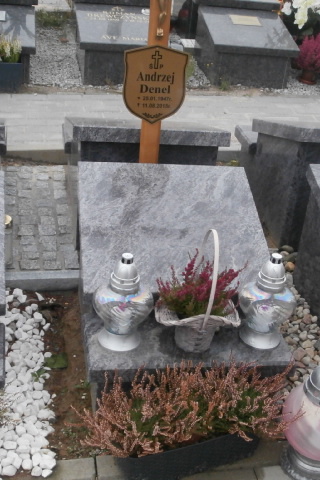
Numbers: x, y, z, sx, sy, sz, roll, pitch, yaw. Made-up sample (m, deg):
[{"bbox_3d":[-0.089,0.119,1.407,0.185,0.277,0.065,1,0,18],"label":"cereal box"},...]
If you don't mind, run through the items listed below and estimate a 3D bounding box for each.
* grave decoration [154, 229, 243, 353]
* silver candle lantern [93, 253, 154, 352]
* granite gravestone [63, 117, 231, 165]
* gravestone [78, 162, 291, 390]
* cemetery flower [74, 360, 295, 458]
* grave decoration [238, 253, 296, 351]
[{"bbox_3d":[0.124,0.143,2.027,0.250,0.366,0.200,7,28,2],"label":"grave decoration"},{"bbox_3d":[-0.105,0.171,2.022,0.176,0.280,0.176,0,28,-11],"label":"silver candle lantern"},{"bbox_3d":[-0.106,-0.347,3.089,0.600,0.550,0.760,0,28,-11],"label":"granite gravestone"},{"bbox_3d":[0.043,0.131,2.310,0.600,0.505,0.770,0,28,-10],"label":"gravestone"},{"bbox_3d":[0.074,0.405,1.872,0.550,0.260,0.250,-4,29,-18],"label":"cemetery flower"},{"bbox_3d":[0.324,0.175,2.099,0.178,0.280,0.178,0,28,-11],"label":"grave decoration"}]

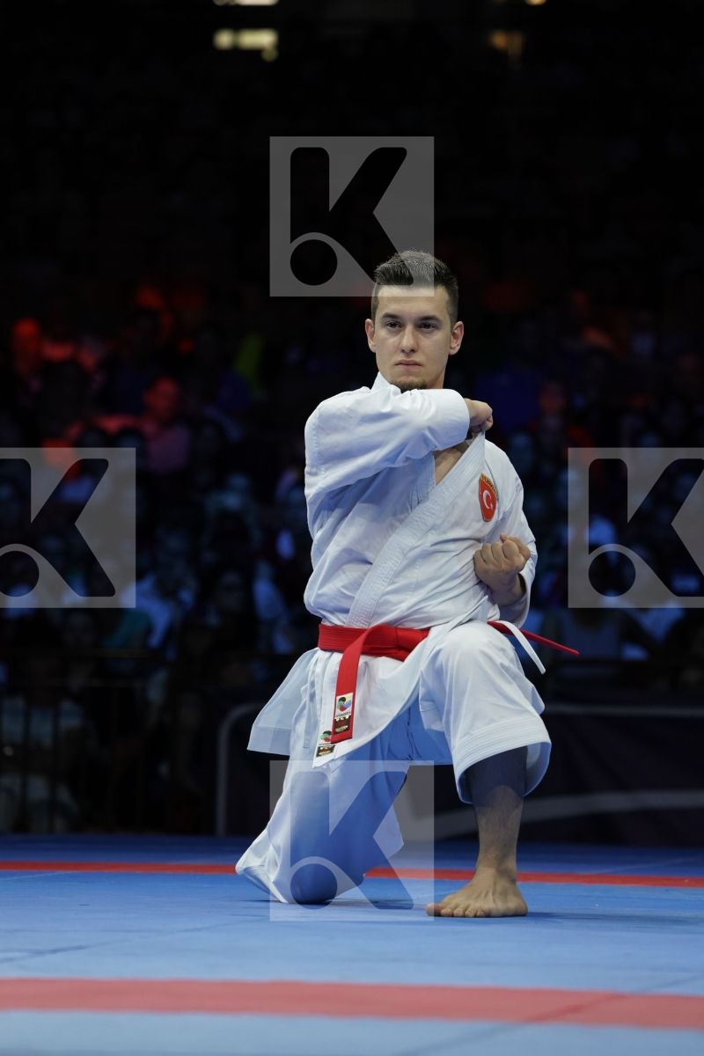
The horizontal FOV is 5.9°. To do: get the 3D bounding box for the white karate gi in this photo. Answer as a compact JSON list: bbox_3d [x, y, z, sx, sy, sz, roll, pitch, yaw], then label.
[{"bbox_3d":[0.081,0.217,13.150,0.600,1.030,0.780,1,-1,-2],"label":"white karate gi"}]

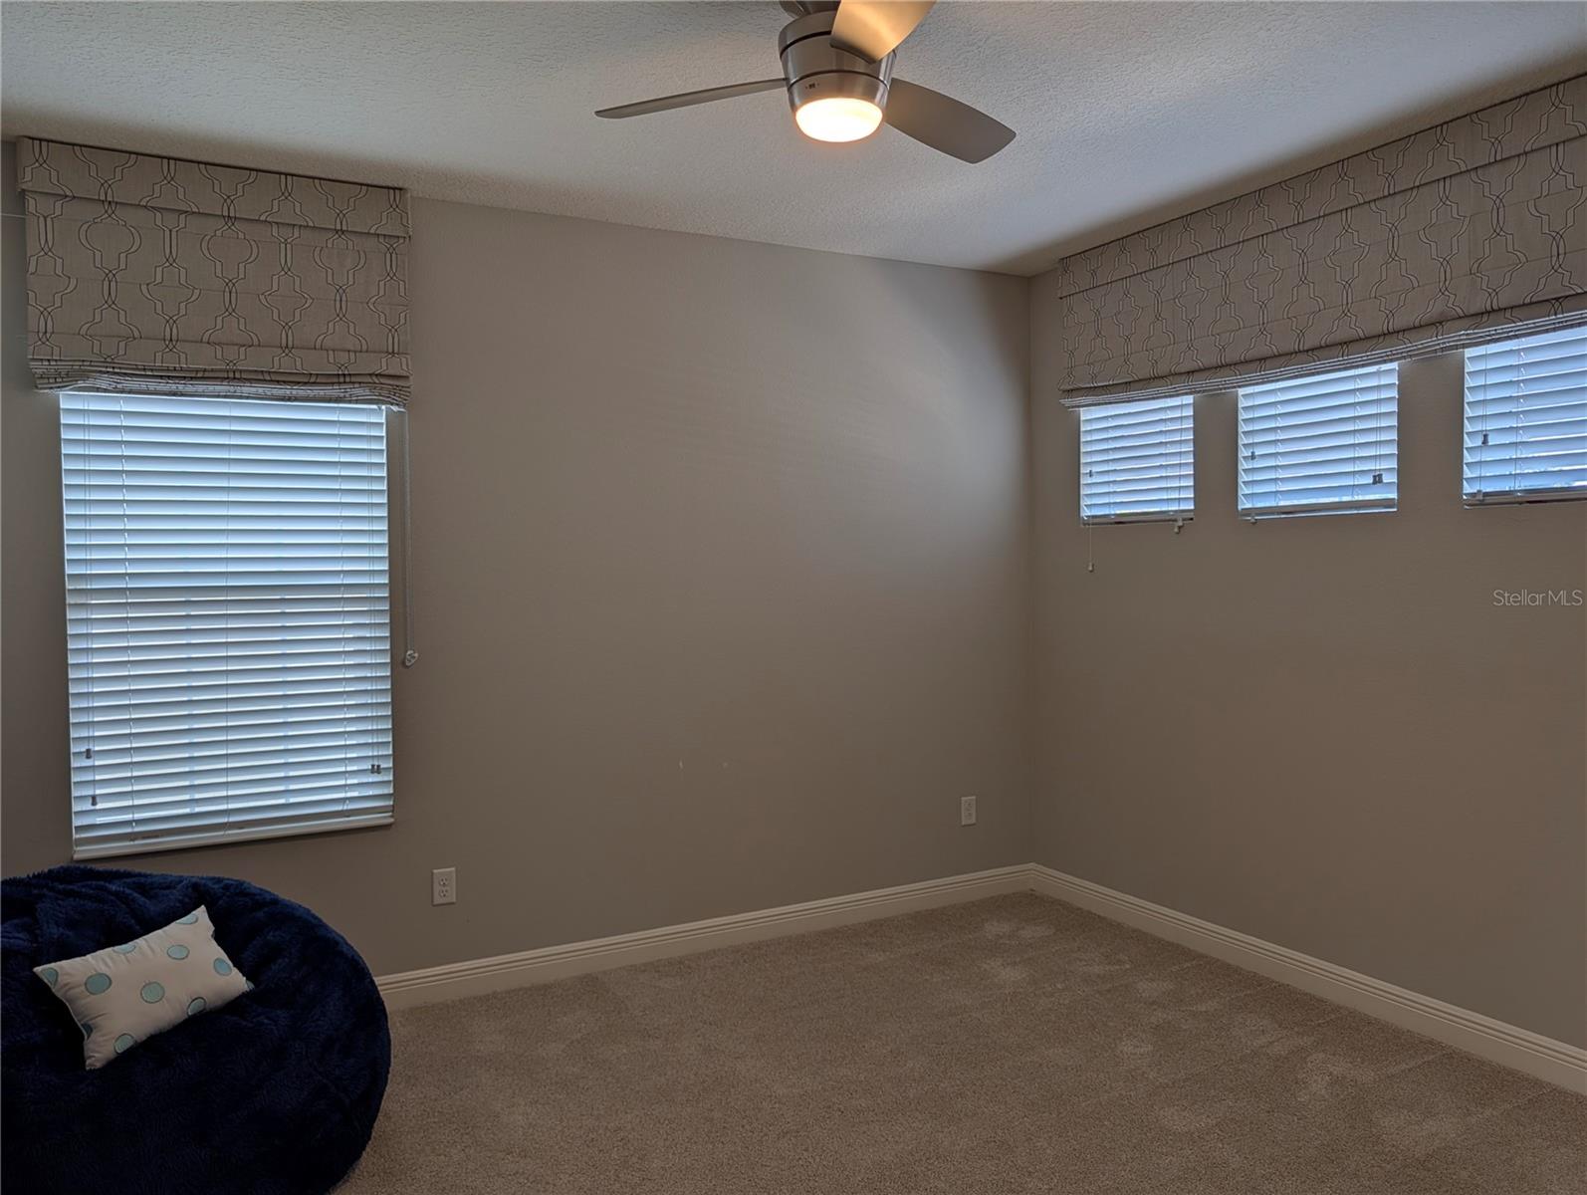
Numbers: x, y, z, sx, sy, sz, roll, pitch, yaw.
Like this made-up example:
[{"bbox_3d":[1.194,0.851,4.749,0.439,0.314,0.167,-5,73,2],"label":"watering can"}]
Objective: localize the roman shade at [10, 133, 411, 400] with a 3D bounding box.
[{"bbox_3d":[-1.711,-0.946,3.350,1.036,0.697,0.090,-2,2,-28],"label":"roman shade"}]

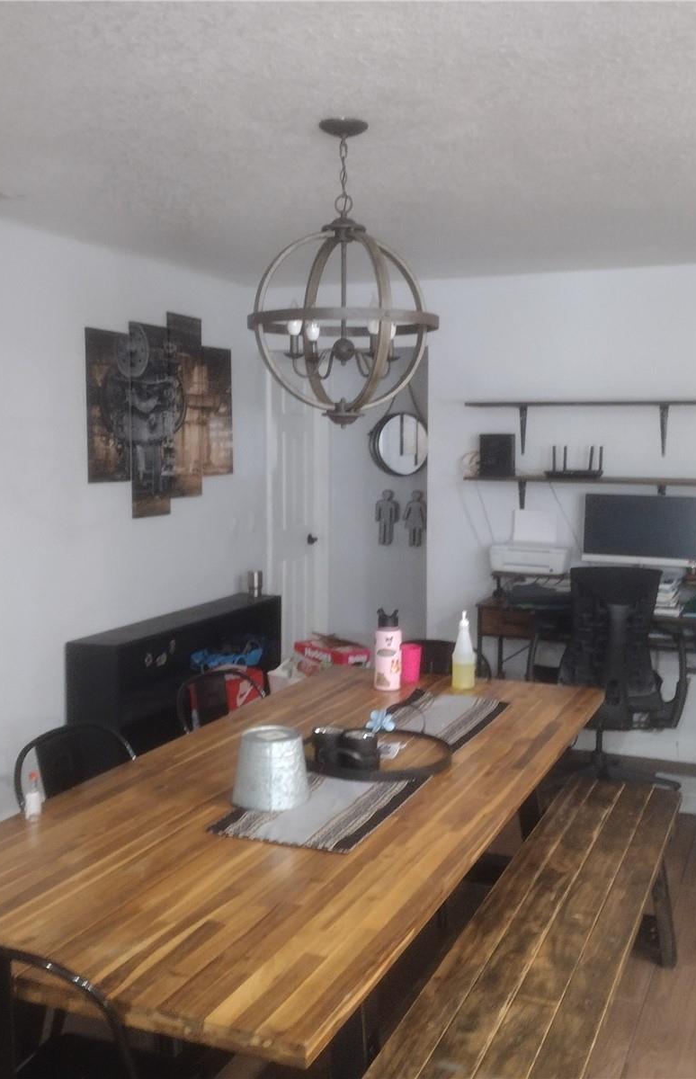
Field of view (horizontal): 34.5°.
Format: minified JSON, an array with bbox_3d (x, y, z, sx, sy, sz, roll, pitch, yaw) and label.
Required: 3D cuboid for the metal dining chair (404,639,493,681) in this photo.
[{"bbox_3d":[0.233,0.815,3.981,0.450,0.850,0.500,3,6,23],"label":"metal dining chair"}]

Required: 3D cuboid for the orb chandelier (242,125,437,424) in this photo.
[{"bbox_3d":[-0.012,-0.711,3.042,0.515,0.805,0.515,0,5,0],"label":"orb chandelier"}]

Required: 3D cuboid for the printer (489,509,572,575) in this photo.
[{"bbox_3d":[0.936,0.021,5.670,0.390,0.300,0.250,3,6,23],"label":"printer"}]

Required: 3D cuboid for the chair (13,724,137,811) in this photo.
[{"bbox_3d":[-0.485,0.920,2.837,0.500,0.850,0.450,3,6,23],"label":"chair"}]

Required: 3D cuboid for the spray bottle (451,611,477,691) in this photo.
[{"bbox_3d":[0.400,0.372,3.843,0.080,0.265,0.086,1,5,6],"label":"spray bottle"}]

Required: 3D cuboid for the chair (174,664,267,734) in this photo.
[{"bbox_3d":[-0.267,0.868,3.547,0.480,0.845,0.440,4,6,31],"label":"chair"}]

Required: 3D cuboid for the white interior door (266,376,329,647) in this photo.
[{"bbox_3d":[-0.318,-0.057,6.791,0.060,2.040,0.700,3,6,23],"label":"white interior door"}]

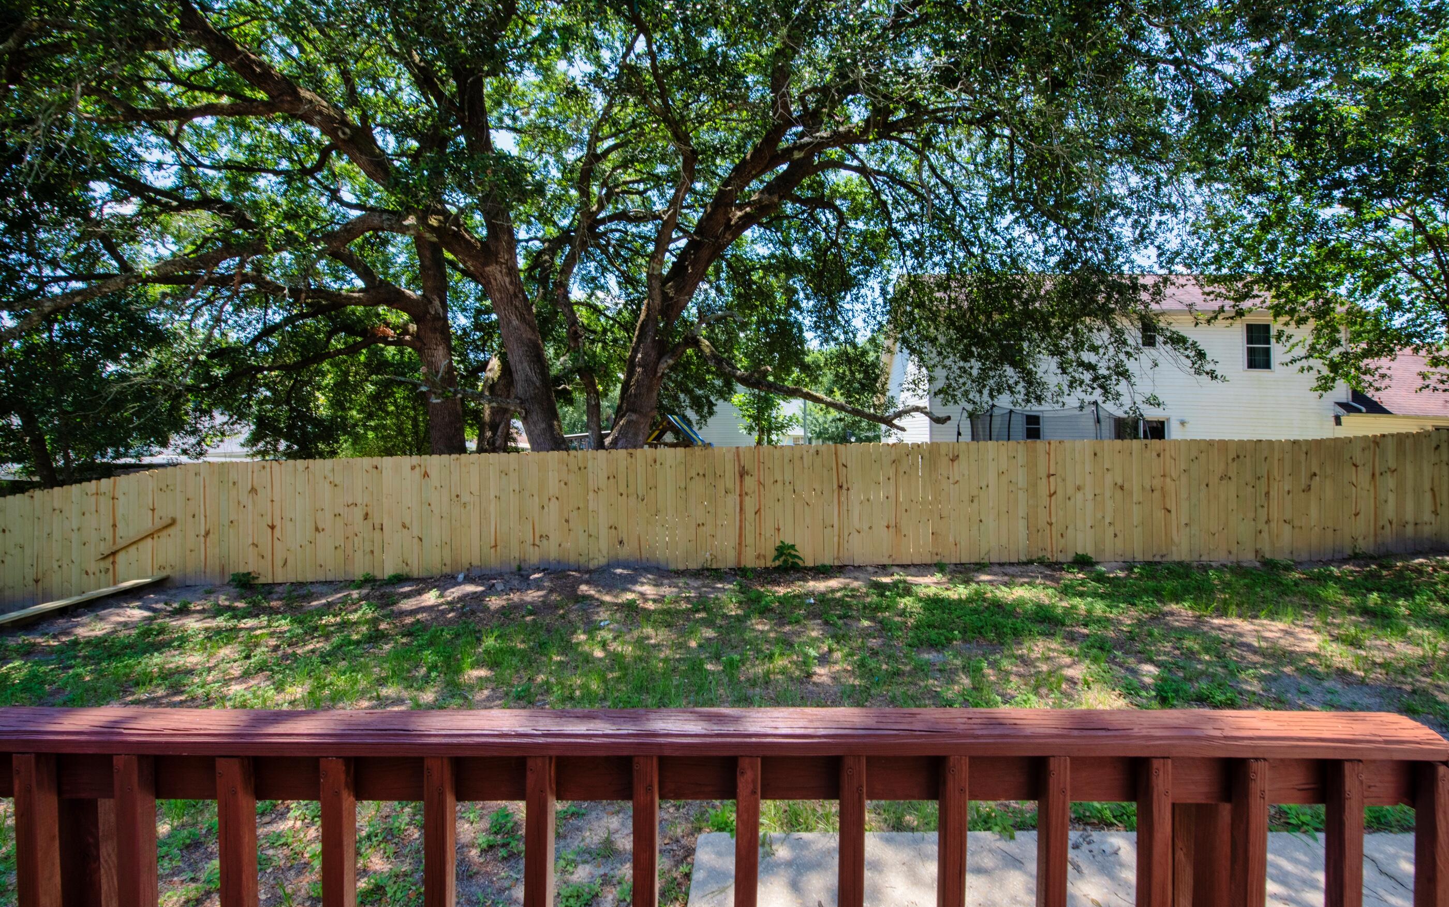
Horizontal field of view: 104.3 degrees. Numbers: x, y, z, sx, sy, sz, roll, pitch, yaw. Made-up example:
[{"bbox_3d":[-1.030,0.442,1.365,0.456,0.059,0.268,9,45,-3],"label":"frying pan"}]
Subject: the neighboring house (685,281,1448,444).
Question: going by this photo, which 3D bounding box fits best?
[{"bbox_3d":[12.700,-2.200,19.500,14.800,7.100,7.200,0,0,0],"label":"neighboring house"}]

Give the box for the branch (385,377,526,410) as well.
[{"bbox_3d":[-5.120,-1.130,10.700,2.650,0.620,0.700,0,1,0],"label":"branch"}]

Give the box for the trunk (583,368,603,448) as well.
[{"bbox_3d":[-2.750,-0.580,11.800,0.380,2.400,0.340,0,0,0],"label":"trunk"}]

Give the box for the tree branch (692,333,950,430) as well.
[{"bbox_3d":[1.880,-1.400,11.000,5.000,1.880,1.100,0,0,0],"label":"tree branch"}]

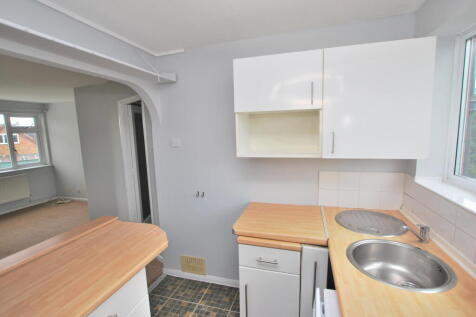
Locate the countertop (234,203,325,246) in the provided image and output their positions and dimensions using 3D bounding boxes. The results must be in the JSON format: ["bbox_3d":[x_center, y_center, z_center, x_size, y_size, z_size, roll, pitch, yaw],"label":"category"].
[{"bbox_3d":[0.334,0.468,1.611,0.600,0.038,0.573,1,8,16],"label":"countertop"}]

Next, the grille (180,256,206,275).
[{"bbox_3d":[-0.473,1.135,2.234,0.281,0.181,0.018,1,8,16],"label":"grille"}]

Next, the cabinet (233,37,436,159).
[{"bbox_3d":[0.599,-0.373,1.549,1.197,0.701,0.320,1,8,16],"label":"cabinet"}]

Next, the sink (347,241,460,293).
[{"bbox_3d":[0.794,0.592,1.067,0.434,0.169,0.434,1,8,16],"label":"sink"}]

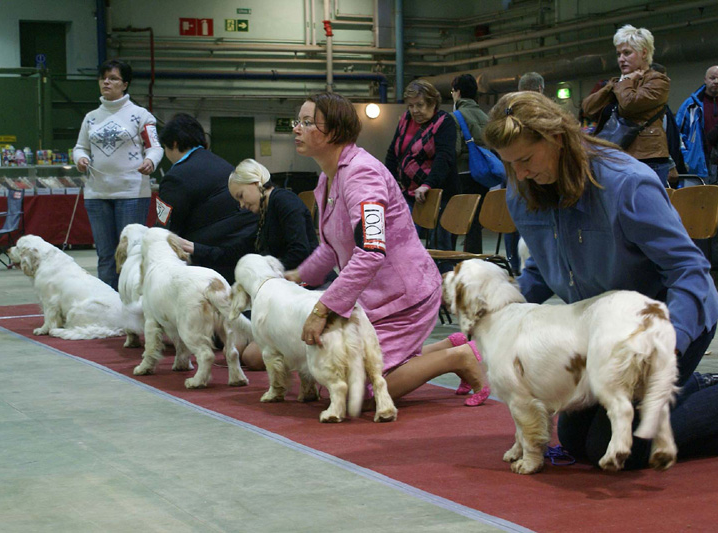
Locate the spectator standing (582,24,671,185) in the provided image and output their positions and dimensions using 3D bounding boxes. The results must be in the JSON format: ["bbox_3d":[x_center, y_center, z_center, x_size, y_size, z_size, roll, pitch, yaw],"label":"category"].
[{"bbox_3d":[1.532,-0.524,7.497,0.510,1.680,0.380,1,4,38],"label":"spectator standing"}]

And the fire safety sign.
[{"bbox_3d":[-2.691,-3.971,22.130,0.600,0.300,0.020,-3,4,-27],"label":"fire safety sign"}]

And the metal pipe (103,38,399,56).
[{"bbox_3d":[-1.646,-3.696,22.419,5.231,0.100,0.100,-3,4,-27],"label":"metal pipe"}]

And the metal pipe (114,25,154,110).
[{"bbox_3d":[-3.697,-3.244,22.038,0.650,1.355,0.090,-2,3,-18],"label":"metal pipe"}]

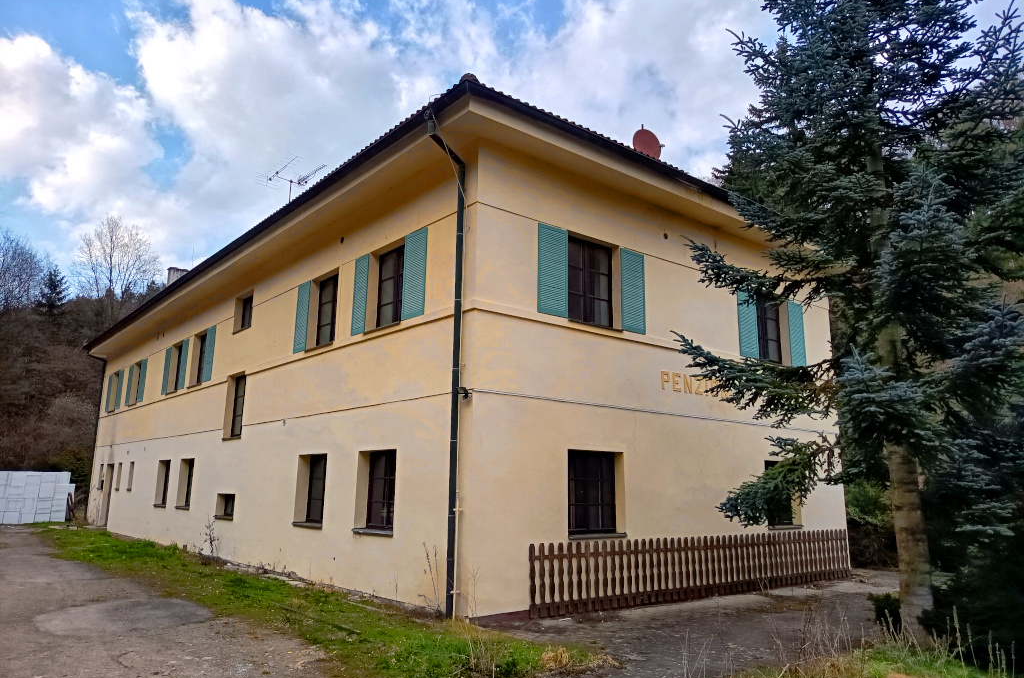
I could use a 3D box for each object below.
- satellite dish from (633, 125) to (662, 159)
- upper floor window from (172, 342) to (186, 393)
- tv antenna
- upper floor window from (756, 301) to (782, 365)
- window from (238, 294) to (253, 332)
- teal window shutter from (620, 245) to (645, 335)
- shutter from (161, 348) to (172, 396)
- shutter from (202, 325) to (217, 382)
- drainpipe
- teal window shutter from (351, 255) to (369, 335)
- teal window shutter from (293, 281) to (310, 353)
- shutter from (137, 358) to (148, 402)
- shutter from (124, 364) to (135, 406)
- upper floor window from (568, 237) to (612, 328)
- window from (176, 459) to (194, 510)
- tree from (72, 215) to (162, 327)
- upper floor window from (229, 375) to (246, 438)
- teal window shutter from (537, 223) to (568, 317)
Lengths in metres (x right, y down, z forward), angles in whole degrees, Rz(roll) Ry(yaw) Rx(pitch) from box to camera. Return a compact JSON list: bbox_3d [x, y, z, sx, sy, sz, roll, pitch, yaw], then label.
[{"bbox_3d":[3.210,-4.484,16.276,0.800,0.880,0.450,8,-14,-31],"label":"satellite dish"},{"bbox_3d":[-9.741,0.908,20.985,0.116,1.465,1.125,11,-15,-39],"label":"upper floor window"},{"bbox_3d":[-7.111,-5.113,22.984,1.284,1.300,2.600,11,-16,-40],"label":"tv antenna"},{"bbox_3d":[5.299,-0.197,14.841,1.215,1.474,0.116,10,-15,-37],"label":"upper floor window"},{"bbox_3d":[-6.405,-0.628,17.324,0.180,0.900,1.140,11,-16,-40],"label":"window"},{"bbox_3d":[2.088,-0.806,12.075,0.592,1.436,0.050,10,-15,-37],"label":"teal window shutter"},{"bbox_3d":[-10.396,0.977,21.391,0.050,1.440,0.600,11,-16,-40],"label":"shutter"},{"bbox_3d":[-7.938,0.408,18.583,0.050,1.445,0.640,11,-15,-39],"label":"shutter"},{"bbox_3d":[-0.982,0.184,9.740,0.669,6.868,0.097,11,-15,-39],"label":"drainpipe"},{"bbox_3d":[-2.712,-0.784,12.705,0.050,1.440,0.570,11,-16,-40],"label":"teal window shutter"},{"bbox_3d":[-4.282,-0.432,14.402,0.050,1.445,0.570,11,-15,-39],"label":"teal window shutter"},{"bbox_3d":[-12.225,1.387,23.487,0.050,1.436,0.621,11,-15,-39],"label":"shutter"},{"bbox_3d":[-13.386,1.646,24.817,0.050,1.426,0.582,11,-15,-39],"label":"shutter"},{"bbox_3d":[1.231,-0.905,11.701,1.203,1.474,0.116,10,-15,-37],"label":"upper floor window"},{"bbox_3d":[-8.459,3.810,18.650,0.272,1.300,1.125,11,-15,-39],"label":"window"},{"bbox_3d":[-40.107,-6.744,72.000,8.500,11.300,8.500,7,-14,-29],"label":"tree"},{"bbox_3d":[-6.439,1.592,16.842,0.180,1.500,1.150,11,-16,-40],"label":"upper floor window"},{"bbox_3d":[0.648,-1.064,11.099,0.610,1.440,0.050,10,-15,-36],"label":"teal window shutter"}]

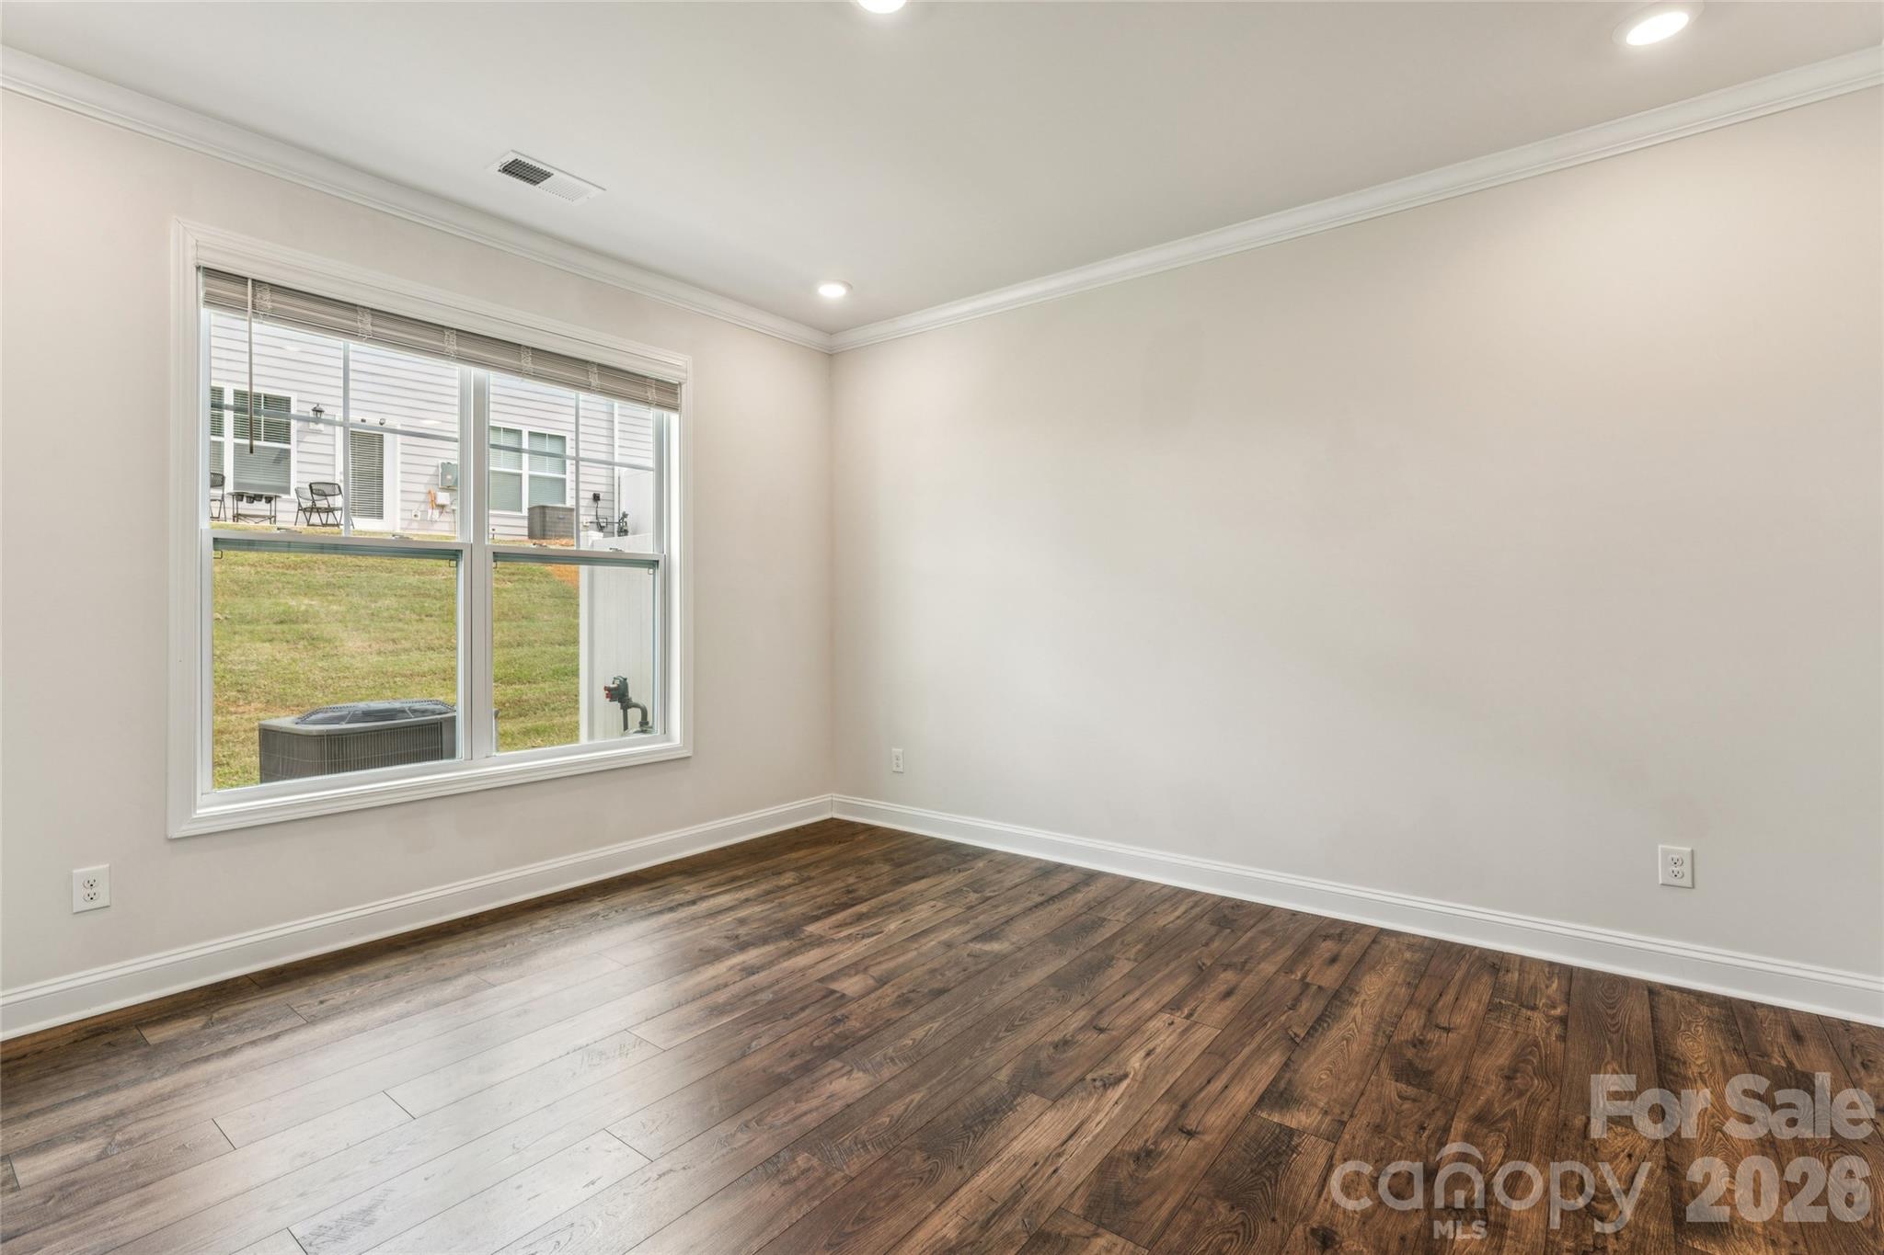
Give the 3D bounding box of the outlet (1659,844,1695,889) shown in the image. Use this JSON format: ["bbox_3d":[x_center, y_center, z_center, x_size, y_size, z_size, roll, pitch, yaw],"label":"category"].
[{"bbox_3d":[2.270,0.742,2.585,0.079,0.124,0.010,0,1,38],"label":"outlet"}]

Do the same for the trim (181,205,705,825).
[{"bbox_3d":[-1.817,-0.319,3.327,0.100,1.890,1.870,0,1,38],"label":"trim"}]

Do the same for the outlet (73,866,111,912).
[{"bbox_3d":[-2.466,0.761,2.430,0.010,0.124,0.079,0,1,38],"label":"outlet"}]

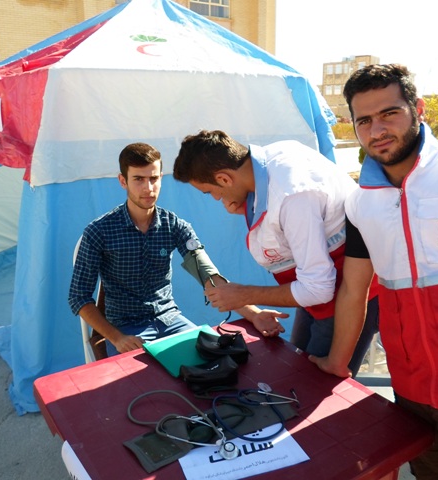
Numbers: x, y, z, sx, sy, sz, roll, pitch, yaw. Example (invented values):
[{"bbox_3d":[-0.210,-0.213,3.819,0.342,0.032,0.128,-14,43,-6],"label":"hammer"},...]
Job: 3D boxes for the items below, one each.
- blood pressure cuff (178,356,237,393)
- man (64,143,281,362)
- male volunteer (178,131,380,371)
[{"bbox_3d":[-0.026,0.375,1.310,0.165,0.072,0.088,-3,14,-12],"label":"blood pressure cuff"},{"bbox_3d":[-0.200,0.331,1.762,0.660,1.370,0.680,-7,15,-26],"label":"man"},{"bbox_3d":[0.195,0.339,1.620,0.660,1.420,0.520,-5,14,-19],"label":"male volunteer"}]

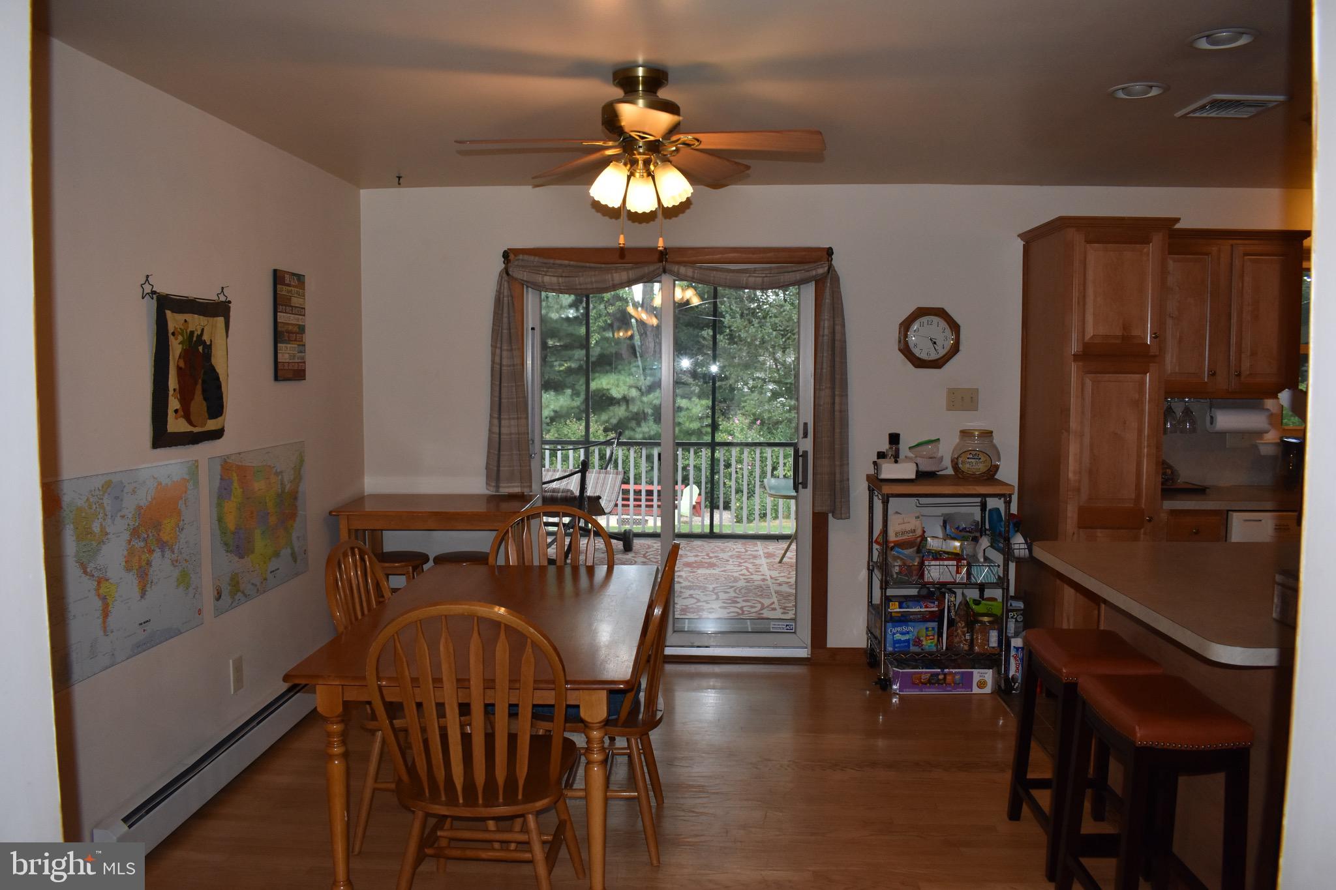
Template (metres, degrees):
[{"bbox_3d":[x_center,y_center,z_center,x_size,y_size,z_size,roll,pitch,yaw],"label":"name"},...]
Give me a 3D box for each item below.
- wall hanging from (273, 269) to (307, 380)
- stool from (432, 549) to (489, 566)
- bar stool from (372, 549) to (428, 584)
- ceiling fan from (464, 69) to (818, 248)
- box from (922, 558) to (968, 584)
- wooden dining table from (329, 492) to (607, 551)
[{"bbox_3d":[-1.572,-0.495,4.153,0.022,0.450,0.310,0,4,1],"label":"wall hanging"},{"bbox_3d":[-1.000,0.847,4.931,0.360,0.610,0.360,0,5,2],"label":"stool"},{"bbox_3d":[-1.321,0.848,4.869,0.360,0.610,0.360,0,4,1],"label":"bar stool"},{"bbox_3d":[-0.086,-0.905,3.200,1.180,0.540,1.180,0,4,1],"label":"ceiling fan"},{"bbox_3d":[1.323,0.598,4.834,0.221,0.123,0.160,0,5,2],"label":"box"},{"bbox_3d":[-1.109,0.716,4.905,0.892,0.875,0.600,0,5,2],"label":"wooden dining table"}]

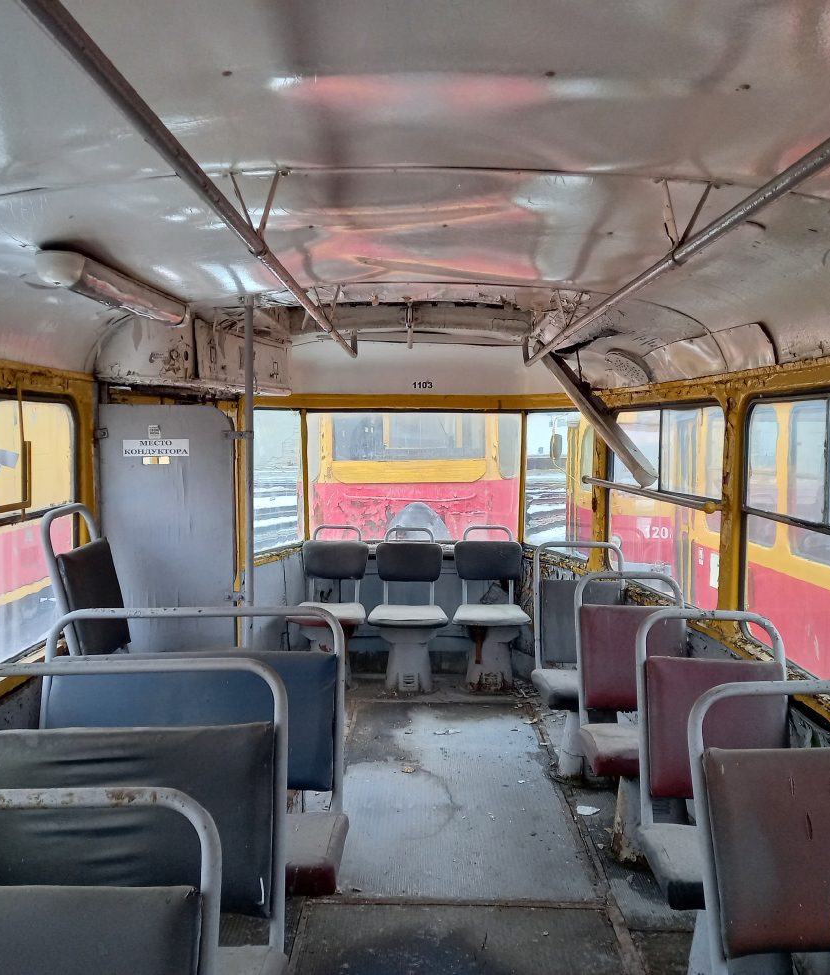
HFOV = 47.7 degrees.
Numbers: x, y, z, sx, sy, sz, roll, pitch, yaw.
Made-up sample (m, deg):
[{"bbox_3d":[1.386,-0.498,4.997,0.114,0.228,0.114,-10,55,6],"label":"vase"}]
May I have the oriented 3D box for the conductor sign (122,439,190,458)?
[{"bbox_3d":[-0.965,-0.146,3.502,0.247,0.066,0.005,0,3,0],"label":"conductor sign"}]

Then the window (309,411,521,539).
[{"bbox_3d":[-0.002,-0.075,6.006,1.360,0.830,0.050,0,9,0],"label":"window"}]

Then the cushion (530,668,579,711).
[{"bbox_3d":[0.763,0.894,4.184,0.440,0.090,0.410,0,3,0],"label":"cushion"}]

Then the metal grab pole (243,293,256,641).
[{"bbox_3d":[-0.626,0.306,3.579,0.030,2.042,0.030,0,3,0],"label":"metal grab pole"}]

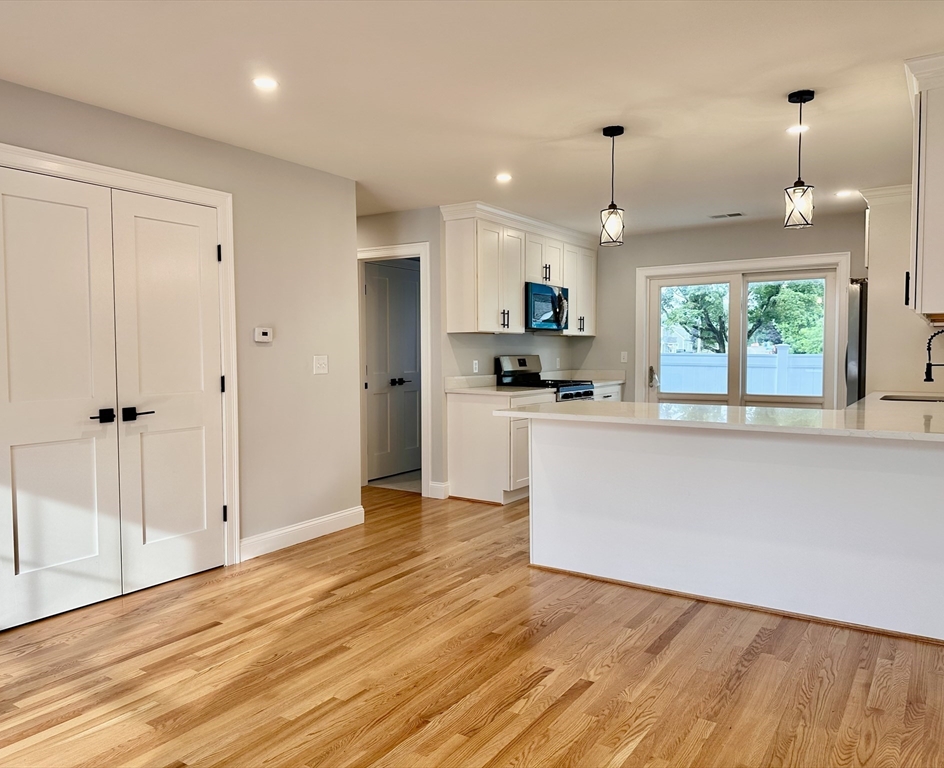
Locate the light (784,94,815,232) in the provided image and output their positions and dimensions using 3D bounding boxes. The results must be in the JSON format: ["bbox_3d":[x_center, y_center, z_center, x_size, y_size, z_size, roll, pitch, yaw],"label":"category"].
[{"bbox_3d":[1.554,-1.051,3.368,0.140,0.624,0.140,1,3,34],"label":"light"}]

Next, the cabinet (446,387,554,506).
[{"bbox_3d":[0.261,0.513,6.109,0.631,0.875,0.757,1,3,34],"label":"cabinet"}]

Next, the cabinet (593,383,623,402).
[{"bbox_3d":[1.124,0.450,7.396,0.631,0.875,0.797,1,3,34],"label":"cabinet"}]

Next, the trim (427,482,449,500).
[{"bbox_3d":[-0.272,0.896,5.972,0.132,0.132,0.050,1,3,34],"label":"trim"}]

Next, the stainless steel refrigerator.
[{"bbox_3d":[3.452,0.071,5.635,0.812,1.754,0.907,1,3,34],"label":"stainless steel refrigerator"}]

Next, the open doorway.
[{"bbox_3d":[-0.693,-0.123,6.256,0.902,2.148,0.140,1,3,34],"label":"open doorway"}]

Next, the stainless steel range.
[{"bbox_3d":[0.720,0.329,6.711,0.698,1.183,0.757,1,3,34],"label":"stainless steel range"}]

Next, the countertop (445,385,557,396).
[{"bbox_3d":[0.256,0.064,6.081,0.638,0.034,0.782,1,3,34],"label":"countertop"}]

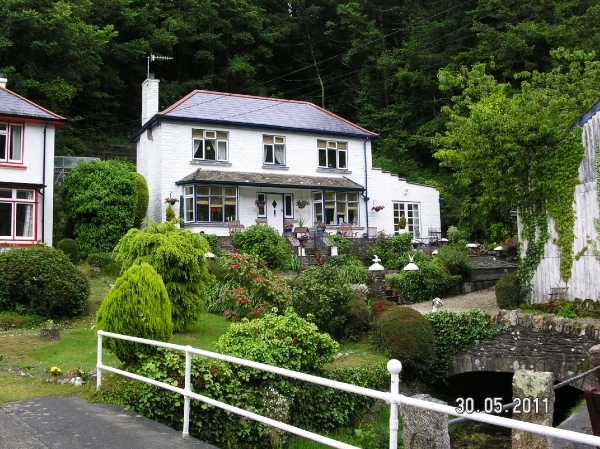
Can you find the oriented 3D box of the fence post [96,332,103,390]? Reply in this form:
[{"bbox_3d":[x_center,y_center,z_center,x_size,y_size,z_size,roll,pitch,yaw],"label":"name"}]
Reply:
[{"bbox_3d":[-2.620,1.784,8.600,0.070,0.880,0.070,1,-3,-25],"label":"fence post"}]

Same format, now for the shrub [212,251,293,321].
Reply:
[{"bbox_3d":[-1.176,1.536,16.300,1.981,1.684,1.783,-1,-5,0],"label":"shrub"}]

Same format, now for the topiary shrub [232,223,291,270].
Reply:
[{"bbox_3d":[-1.492,0.891,25.500,2.247,1.782,2.135,-1,-5,0],"label":"topiary shrub"}]

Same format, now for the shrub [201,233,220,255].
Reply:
[{"bbox_3d":[-3.604,0.765,26.500,0.886,0.886,0.797,-1,-5,0],"label":"shrub"}]

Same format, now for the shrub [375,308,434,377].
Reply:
[{"bbox_3d":[1.812,2.009,11.300,1.065,1.238,1.065,-1,-5,0],"label":"shrub"}]

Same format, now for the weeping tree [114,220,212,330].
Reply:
[{"bbox_3d":[-2.904,1.096,14.000,2.050,2.350,2.000,-1,-5,0],"label":"weeping tree"}]

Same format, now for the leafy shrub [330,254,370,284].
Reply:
[{"bbox_3d":[1.727,1.539,22.500,1.368,1.077,1.231,-1,-5,0],"label":"leafy shrub"}]

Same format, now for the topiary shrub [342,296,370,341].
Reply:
[{"bbox_3d":[1.143,1.971,13.800,0.692,0.923,0.692,-1,-5,0],"label":"topiary shrub"}]

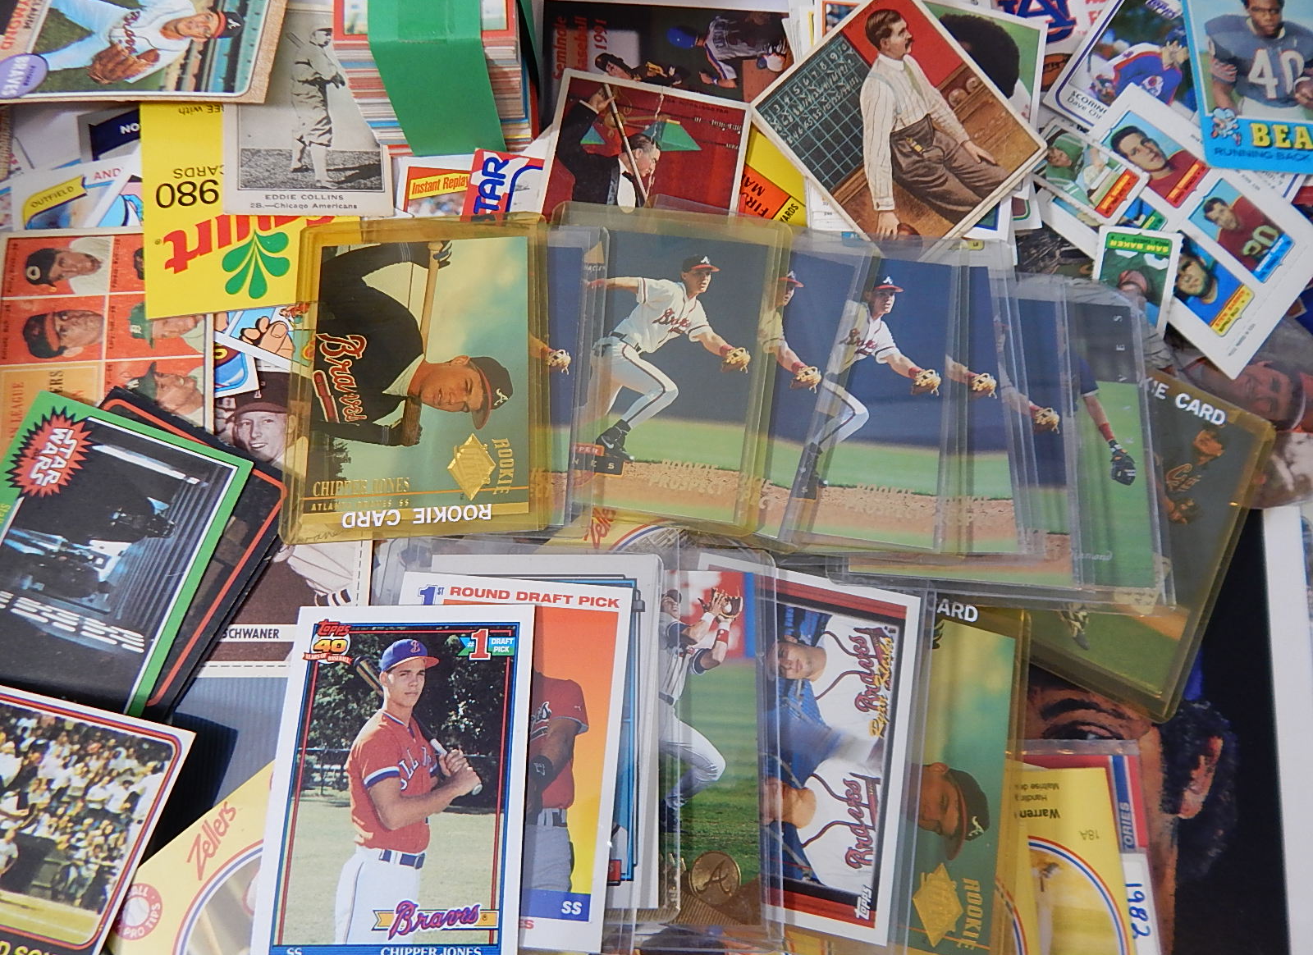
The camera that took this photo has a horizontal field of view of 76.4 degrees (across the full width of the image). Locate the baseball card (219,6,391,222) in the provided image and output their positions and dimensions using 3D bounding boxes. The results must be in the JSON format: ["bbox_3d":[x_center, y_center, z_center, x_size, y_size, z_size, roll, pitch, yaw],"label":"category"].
[{"bbox_3d":[-0.114,-0.122,0.274,0.051,0.002,0.083,-3,74,-14],"label":"baseball card"}]

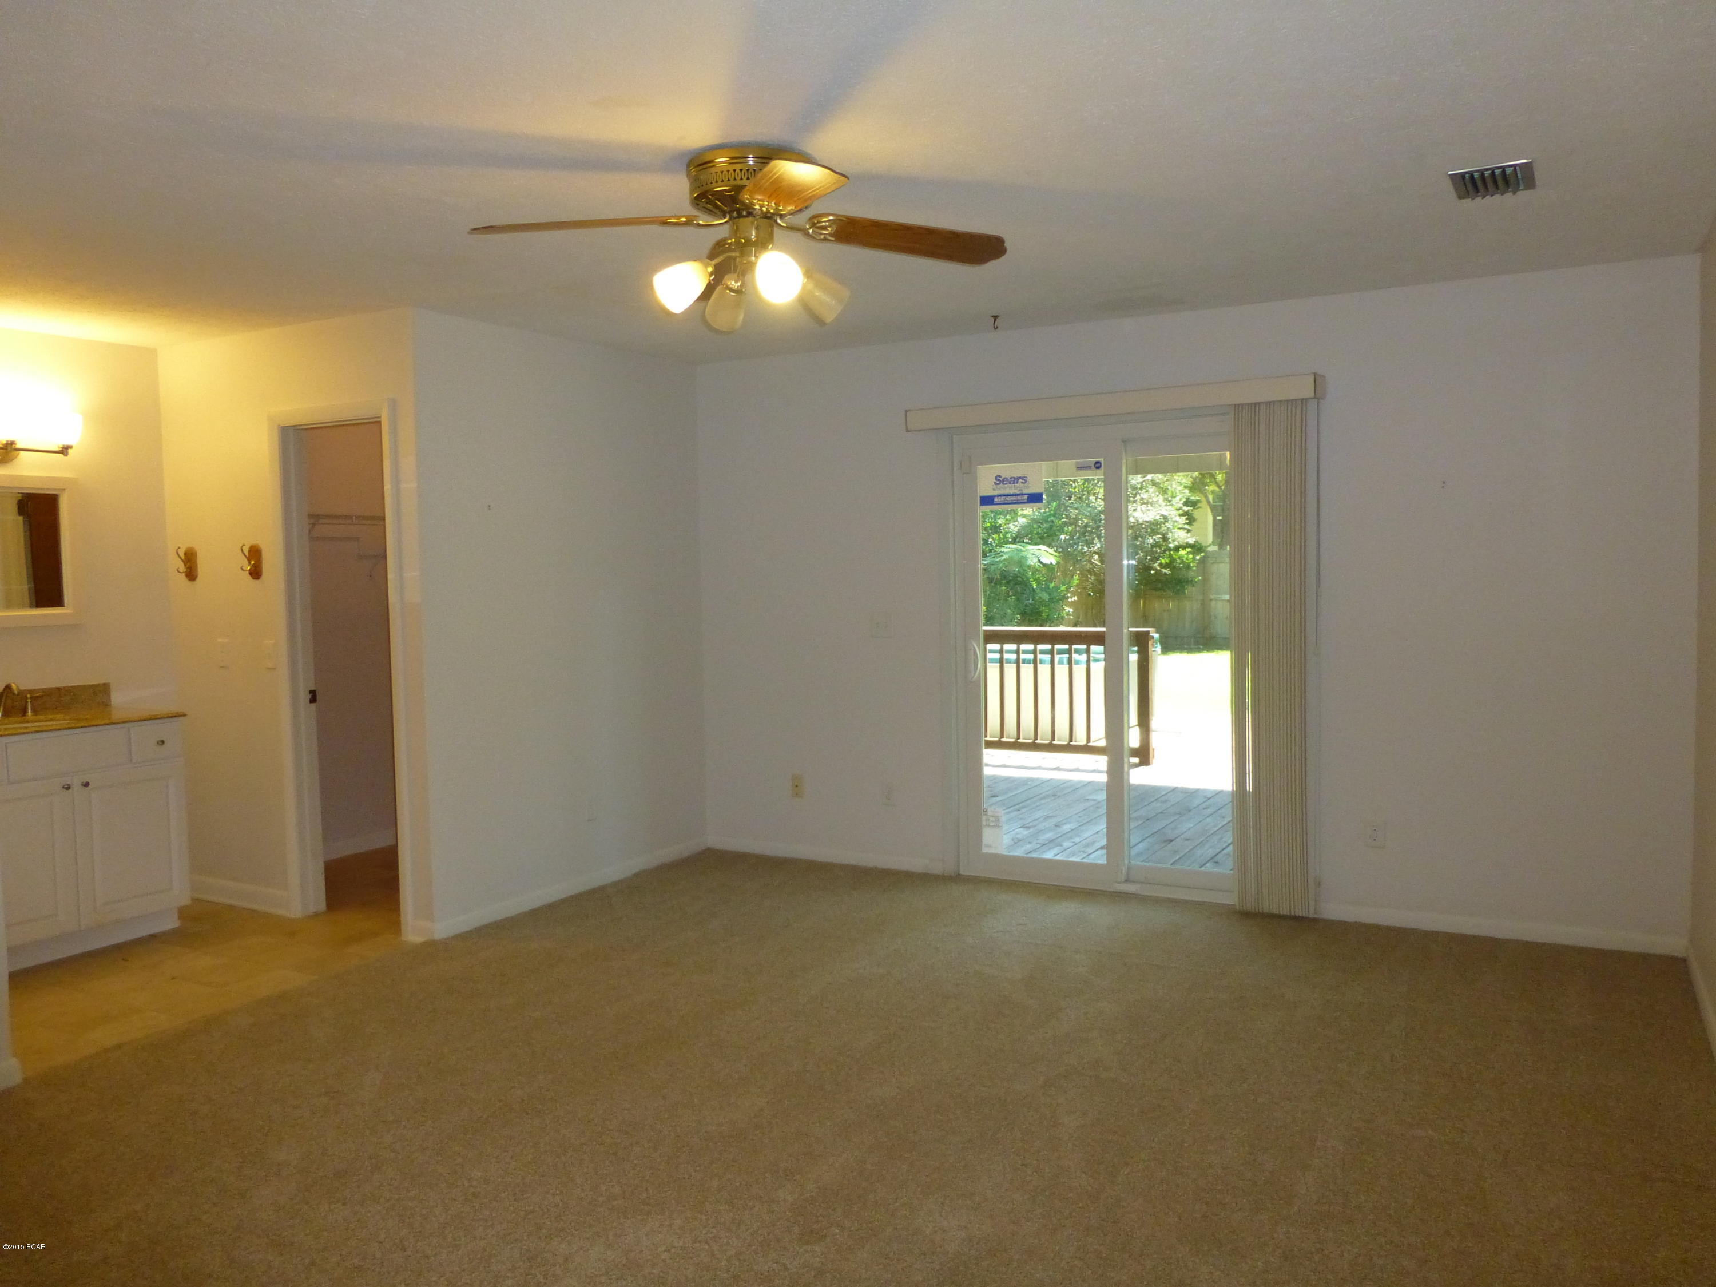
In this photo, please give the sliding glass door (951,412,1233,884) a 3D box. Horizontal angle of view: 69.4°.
[{"bbox_3d":[1.140,0.064,5.338,1.520,2.022,0.100,1,4,29],"label":"sliding glass door"}]

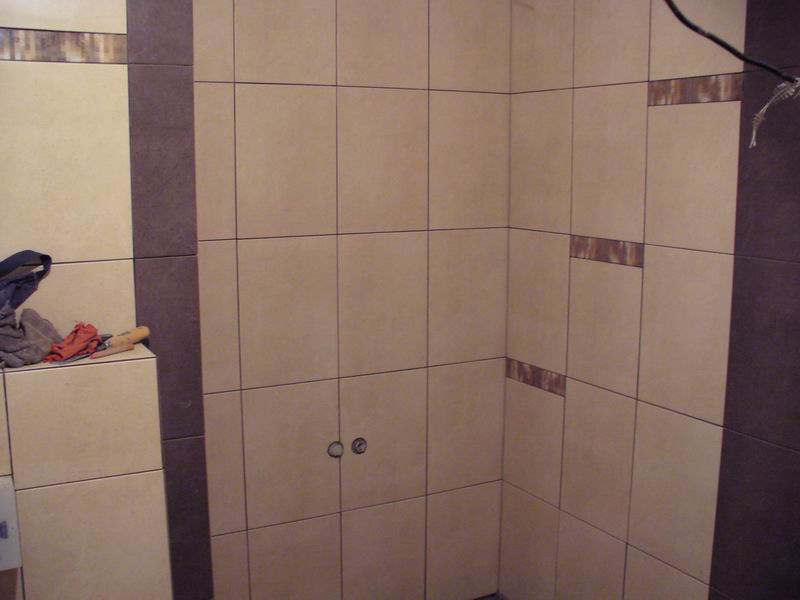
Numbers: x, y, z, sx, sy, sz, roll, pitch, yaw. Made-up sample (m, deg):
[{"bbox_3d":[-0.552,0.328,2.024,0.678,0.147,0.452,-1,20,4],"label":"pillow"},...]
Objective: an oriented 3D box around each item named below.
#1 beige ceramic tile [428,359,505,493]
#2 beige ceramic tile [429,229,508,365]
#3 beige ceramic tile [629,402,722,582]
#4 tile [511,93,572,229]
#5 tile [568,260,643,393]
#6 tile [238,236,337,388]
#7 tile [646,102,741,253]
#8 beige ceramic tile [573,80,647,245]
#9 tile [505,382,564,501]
[{"bbox_3d":[0.179,0.337,2.308,0.250,0.350,0.010,-5,10,-28],"label":"beige ceramic tile"},{"bbox_3d":[0.180,-0.009,2.254,0.250,0.350,0.010,-5,10,-28],"label":"beige ceramic tile"},{"bbox_3d":[0.585,0.405,1.821,0.010,0.350,0.250,-5,10,-28],"label":"beige ceramic tile"},{"bbox_3d":[0.365,-0.356,2.205,0.010,0.361,0.254,-5,10,-29],"label":"tile"},{"bbox_3d":[0.489,0.062,2.047,0.010,0.305,0.254,-5,10,-29],"label":"tile"},{"bbox_3d":[-0.269,0.028,2.080,0.254,0.361,0.010,-5,10,-27],"label":"tile"},{"bbox_3d":[0.607,-0.256,1.774,0.010,0.305,0.254,-5,10,-29],"label":"tile"},{"bbox_3d":[0.473,-0.310,1.931,0.010,0.350,0.250,-5,10,-28],"label":"beige ceramic tile"},{"bbox_3d":[0.364,0.383,2.324,0.010,0.305,0.254,-5,10,-29],"label":"tile"}]

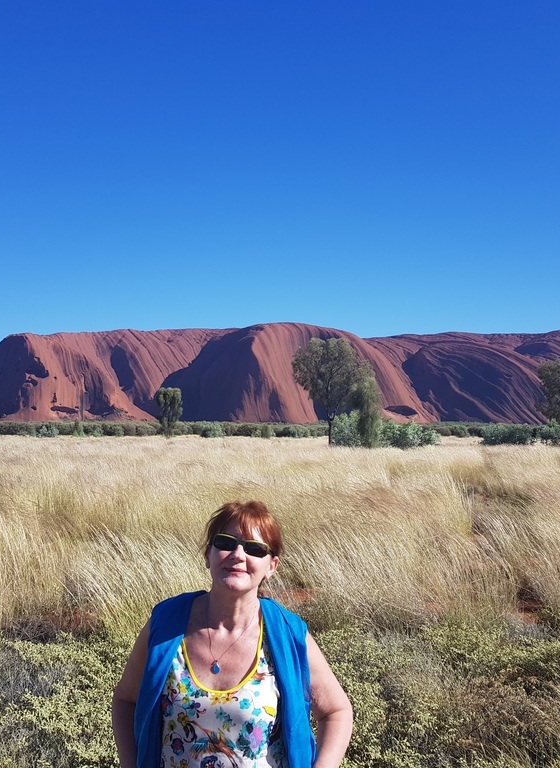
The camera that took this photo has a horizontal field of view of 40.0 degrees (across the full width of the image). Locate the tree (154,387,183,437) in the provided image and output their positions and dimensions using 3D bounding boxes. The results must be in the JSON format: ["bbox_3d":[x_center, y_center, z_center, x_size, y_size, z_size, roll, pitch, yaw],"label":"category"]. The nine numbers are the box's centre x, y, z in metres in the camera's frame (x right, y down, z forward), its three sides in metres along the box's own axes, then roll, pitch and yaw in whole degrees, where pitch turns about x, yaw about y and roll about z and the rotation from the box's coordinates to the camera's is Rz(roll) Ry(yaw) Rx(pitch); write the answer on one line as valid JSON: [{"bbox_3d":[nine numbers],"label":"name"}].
[{"bbox_3d":[-13.048,3.418,90.000,3.277,6.251,3.113,0,-3,0],"label":"tree"}]

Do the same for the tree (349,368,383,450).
[{"bbox_3d":[5.511,1.800,49.000,2.039,5.319,2.039,0,-3,0],"label":"tree"}]

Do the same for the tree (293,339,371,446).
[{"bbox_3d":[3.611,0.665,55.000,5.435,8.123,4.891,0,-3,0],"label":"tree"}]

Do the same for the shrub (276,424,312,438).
[{"bbox_3d":[1.697,5.658,90.000,4.213,1.838,2.949,0,-3,0],"label":"shrub"}]

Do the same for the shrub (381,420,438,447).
[{"bbox_3d":[8.251,3.342,49.000,3.695,2.034,2.956,0,-3,0],"label":"shrub"}]

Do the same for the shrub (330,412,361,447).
[{"bbox_3d":[4.496,3.226,52.000,2.164,2.599,1.947,0,-3,0],"label":"shrub"}]

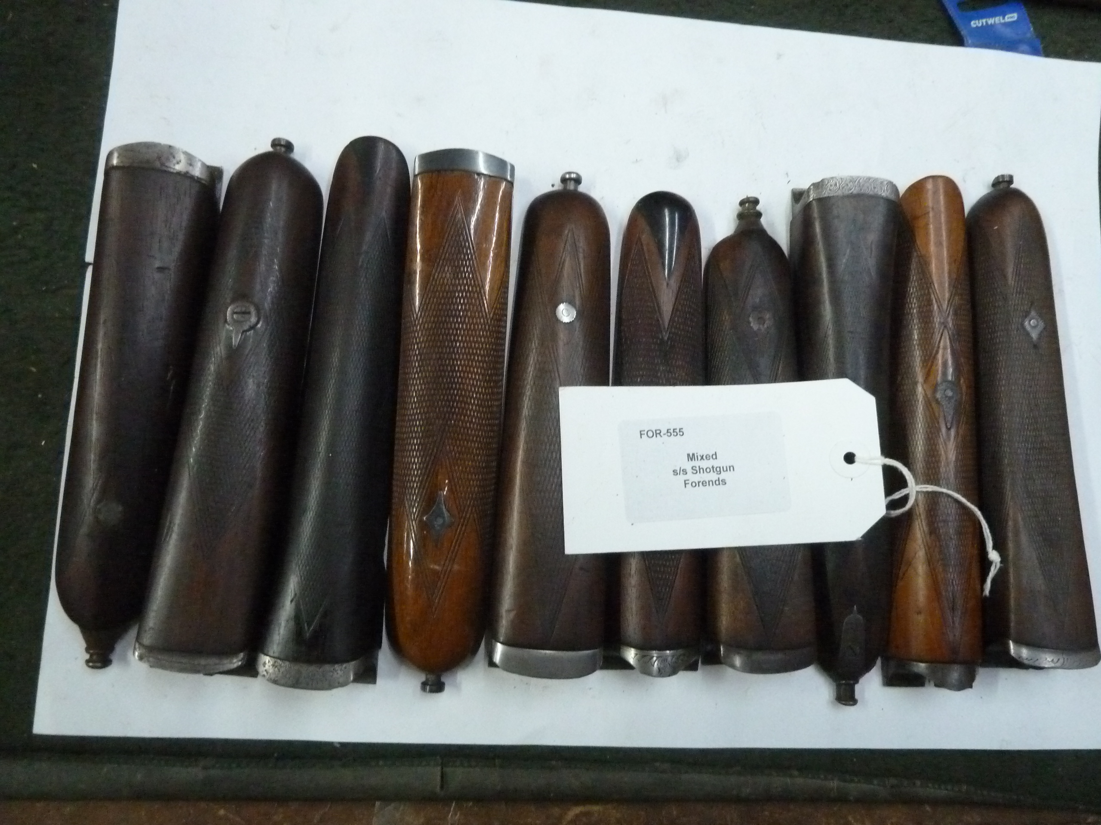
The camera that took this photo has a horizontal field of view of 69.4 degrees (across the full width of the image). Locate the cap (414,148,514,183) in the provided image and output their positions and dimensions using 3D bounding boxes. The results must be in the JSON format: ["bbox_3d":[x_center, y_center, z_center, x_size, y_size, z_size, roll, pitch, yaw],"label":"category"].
[{"bbox_3d":[-0.033,-0.092,0.305,0.039,0.022,0.010,3,83,-6],"label":"cap"}]

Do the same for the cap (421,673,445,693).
[{"bbox_3d":[-0.042,0.097,0.285,0.009,0.009,0.007,3,83,-6],"label":"cap"}]

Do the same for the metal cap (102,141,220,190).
[{"bbox_3d":[-0.145,-0.089,0.295,0.039,0.025,0.012,4,83,-6],"label":"metal cap"}]

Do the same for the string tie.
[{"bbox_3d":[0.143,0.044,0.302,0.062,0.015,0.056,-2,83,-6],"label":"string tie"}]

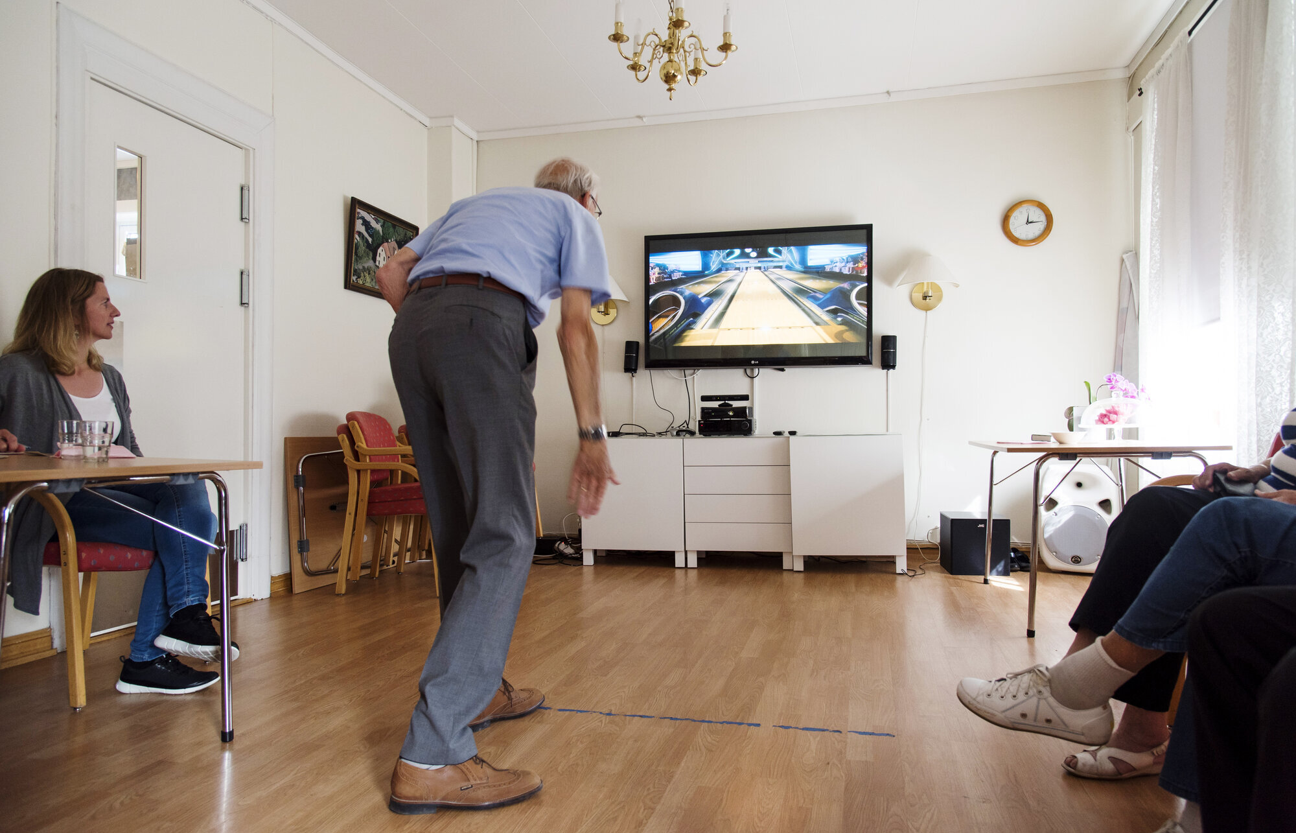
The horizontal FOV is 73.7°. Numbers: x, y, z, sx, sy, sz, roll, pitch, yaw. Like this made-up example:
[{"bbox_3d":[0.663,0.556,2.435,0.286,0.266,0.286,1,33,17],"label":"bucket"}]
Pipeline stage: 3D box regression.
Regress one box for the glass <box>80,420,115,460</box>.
[{"bbox_3d":[-1.377,0.062,2.160,0.081,0.102,0.081,0,-1,14],"label":"glass"}]

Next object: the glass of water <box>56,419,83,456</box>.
[{"bbox_3d":[-1.605,0.065,2.420,0.077,0.107,0.077,0,-1,-34],"label":"glass of water"}]

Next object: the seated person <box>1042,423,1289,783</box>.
[{"bbox_3d":[1.355,0.196,2.077,0.900,1.240,0.520,0,-1,20],"label":"seated person"}]

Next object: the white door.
[{"bbox_3d":[-1.997,-0.215,3.610,0.045,2.065,0.825,0,-1,14],"label":"white door"}]

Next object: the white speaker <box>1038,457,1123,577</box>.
[{"bbox_3d":[2.360,0.550,4.765,0.385,0.595,0.335,0,-1,20],"label":"white speaker"}]

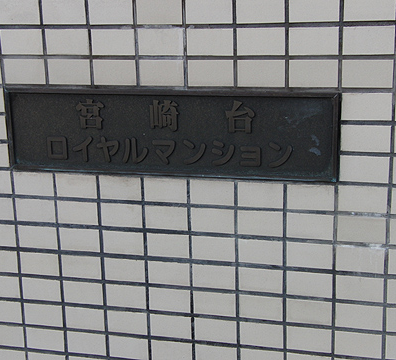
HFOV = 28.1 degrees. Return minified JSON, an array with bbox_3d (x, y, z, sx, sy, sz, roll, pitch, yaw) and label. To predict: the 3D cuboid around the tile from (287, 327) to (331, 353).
[{"bbox_3d":[0.276,0.390,1.953,0.108,0.060,0.010,2,15,14],"label":"tile"}]

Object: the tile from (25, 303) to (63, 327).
[{"bbox_3d":[-0.404,0.351,2.071,0.108,0.060,0.010,3,15,15],"label":"tile"}]

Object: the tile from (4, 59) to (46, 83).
[{"bbox_3d":[-0.414,-0.262,1.894,0.108,0.061,0.010,3,15,15],"label":"tile"}]

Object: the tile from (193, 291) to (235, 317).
[{"bbox_3d":[0.042,0.303,1.951,0.108,0.060,0.010,2,15,14],"label":"tile"}]

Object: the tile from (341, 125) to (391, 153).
[{"bbox_3d":[0.379,-0.096,1.794,0.108,0.060,0.010,2,15,14],"label":"tile"}]

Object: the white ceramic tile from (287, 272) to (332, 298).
[{"bbox_3d":[0.263,0.245,1.869,0.108,0.060,0.010,3,15,15],"label":"white ceramic tile"}]

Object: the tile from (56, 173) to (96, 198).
[{"bbox_3d":[-0.301,0.013,1.963,0.108,0.060,0.010,3,15,15],"label":"tile"}]

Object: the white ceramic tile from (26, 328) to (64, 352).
[{"bbox_3d":[-0.405,0.421,2.102,0.108,0.060,0.010,2,15,14],"label":"white ceramic tile"}]

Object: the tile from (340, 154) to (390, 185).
[{"bbox_3d":[0.369,-0.025,1.765,0.108,0.060,0.010,2,15,15],"label":"tile"}]

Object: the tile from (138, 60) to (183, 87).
[{"bbox_3d":[-0.082,-0.247,1.807,0.108,0.061,0.010,3,15,15],"label":"tile"}]

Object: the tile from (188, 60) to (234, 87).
[{"bbox_3d":[0.030,-0.243,1.790,0.108,0.060,0.010,3,15,15],"label":"tile"}]

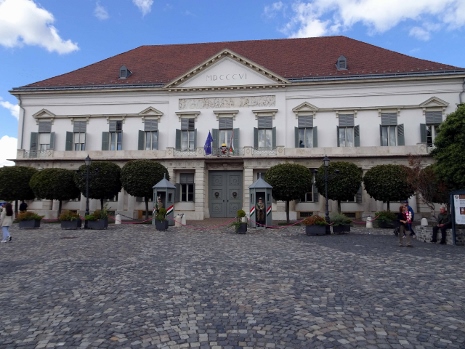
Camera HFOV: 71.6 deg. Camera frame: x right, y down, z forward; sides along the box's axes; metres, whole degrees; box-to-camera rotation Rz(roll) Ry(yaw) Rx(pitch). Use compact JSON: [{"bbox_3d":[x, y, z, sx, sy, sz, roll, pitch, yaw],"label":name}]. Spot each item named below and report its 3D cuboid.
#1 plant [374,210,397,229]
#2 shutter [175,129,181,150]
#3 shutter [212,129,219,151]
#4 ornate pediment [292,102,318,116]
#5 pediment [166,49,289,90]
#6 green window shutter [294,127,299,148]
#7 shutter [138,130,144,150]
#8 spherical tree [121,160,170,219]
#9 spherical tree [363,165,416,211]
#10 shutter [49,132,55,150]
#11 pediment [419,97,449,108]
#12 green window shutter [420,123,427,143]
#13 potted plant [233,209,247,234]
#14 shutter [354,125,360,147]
[{"bbox_3d":[9.950,2.834,20.767,1.180,1.110,0.650,0,-5,6],"label":"plant"},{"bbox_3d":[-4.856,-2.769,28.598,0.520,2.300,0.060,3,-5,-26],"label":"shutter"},{"bbox_3d":[-1.419,-2.768,27.901,0.570,2.355,0.060,1,-5,-12],"label":"shutter"},{"bbox_3d":[6.242,-5.552,27.616,2.208,1.128,0.400,0,-5,6],"label":"ornate pediment"},{"bbox_3d":[-0.476,-9.128,28.563,10.972,3.561,0.950,0,-5,6],"label":"pediment"},{"bbox_3d":[5.379,-2.903,27.105,0.570,2.212,0.060,4,-6,-41],"label":"green window shutter"},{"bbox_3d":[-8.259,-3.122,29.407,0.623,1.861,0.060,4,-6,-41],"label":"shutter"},{"bbox_3d":[-6.876,1.226,25.487,3.850,4.700,3.850,0,-5,6],"label":"spherical tree"},{"bbox_3d":[12.036,1.518,24.750,3.495,4.600,3.495,0,-5,7],"label":"spherical tree"},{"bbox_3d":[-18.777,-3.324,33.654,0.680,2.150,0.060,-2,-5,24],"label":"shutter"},{"bbox_3d":[18.370,-6.594,29.569,2.584,1.005,0.400,0,-5,7],"label":"pediment"},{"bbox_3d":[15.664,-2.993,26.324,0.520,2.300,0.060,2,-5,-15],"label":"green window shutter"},{"bbox_3d":[0.381,2.459,16.852,0.760,1.254,0.680,0,-5,6],"label":"potted plant"},{"bbox_3d":[10.444,-2.880,26.857,0.520,2.300,0.060,-4,-7,41],"label":"shutter"}]

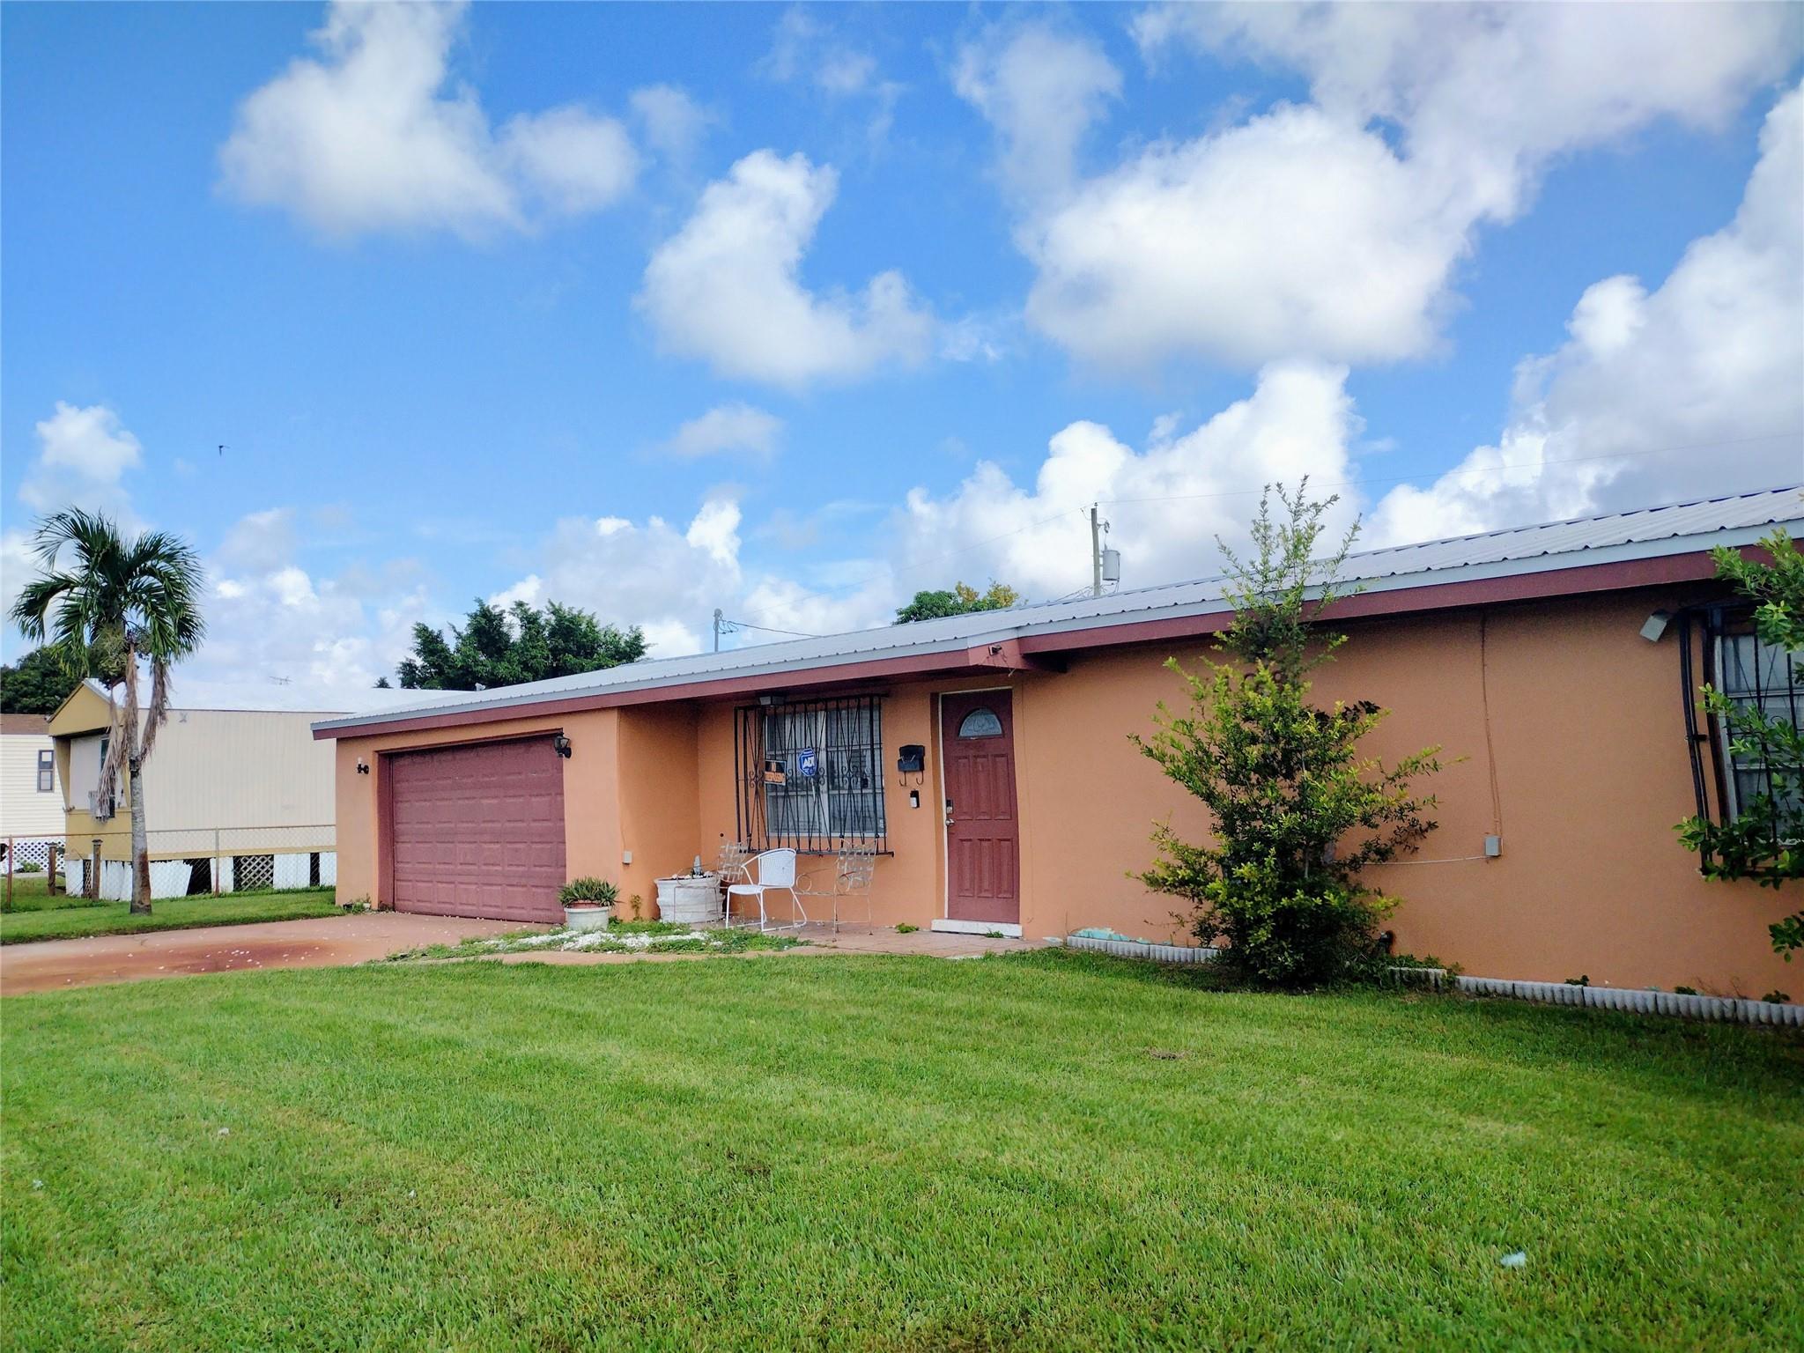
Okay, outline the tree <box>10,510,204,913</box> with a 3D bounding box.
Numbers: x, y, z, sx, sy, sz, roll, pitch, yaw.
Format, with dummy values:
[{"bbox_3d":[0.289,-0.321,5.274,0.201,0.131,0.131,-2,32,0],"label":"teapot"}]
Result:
[{"bbox_3d":[-11.956,0.505,21.126,2.700,6.050,2.700,0,-5,-29],"label":"tree"}]

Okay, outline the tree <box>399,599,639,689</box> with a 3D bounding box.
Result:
[{"bbox_3d":[-12.671,1.508,47.058,8.600,8.300,8.300,-1,-5,-15],"label":"tree"}]

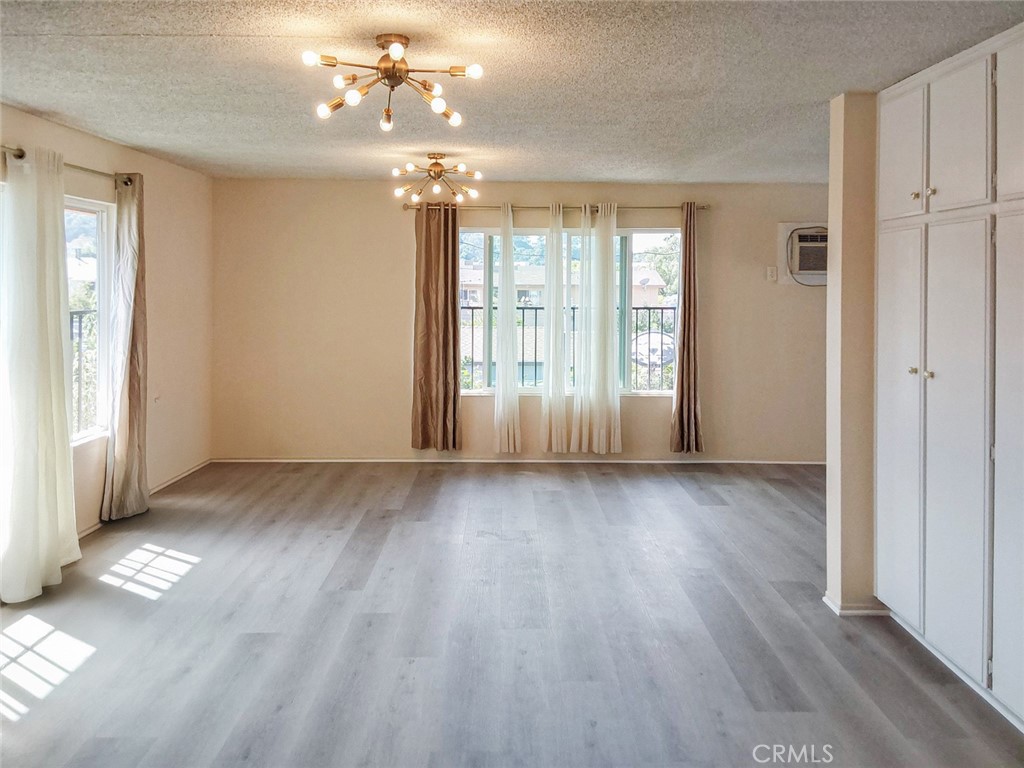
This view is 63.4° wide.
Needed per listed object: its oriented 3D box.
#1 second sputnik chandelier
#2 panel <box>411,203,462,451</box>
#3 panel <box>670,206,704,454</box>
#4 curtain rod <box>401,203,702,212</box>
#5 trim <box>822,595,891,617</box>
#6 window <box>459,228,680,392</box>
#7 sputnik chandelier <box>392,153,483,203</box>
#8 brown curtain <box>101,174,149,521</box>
[{"bbox_3d":[-0.440,-1.116,3.060,0.640,0.310,0.640,0,5,0],"label":"second sputnik chandelier"},{"bbox_3d":[-0.643,-0.489,7.050,0.440,2.120,0.120,0,5,0],"label":"panel"},{"bbox_3d":[1.498,-0.491,7.070,0.280,2.130,0.120,0,5,0],"label":"panel"},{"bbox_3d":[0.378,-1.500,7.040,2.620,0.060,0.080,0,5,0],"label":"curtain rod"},{"bbox_3d":[1.626,1.039,3.920,0.245,0.055,0.190,0,5,0],"label":"trim"},{"bbox_3d":[0.488,-0.626,7.150,2.050,1.430,0.110,0,5,0],"label":"window"},{"bbox_3d":[-0.523,-1.451,5.820,0.640,0.315,0.640,0,5,0],"label":"sputnik chandelier"},{"bbox_3d":[-2.411,-0.234,5.180,0.180,2.100,0.280,0,5,0],"label":"brown curtain"}]

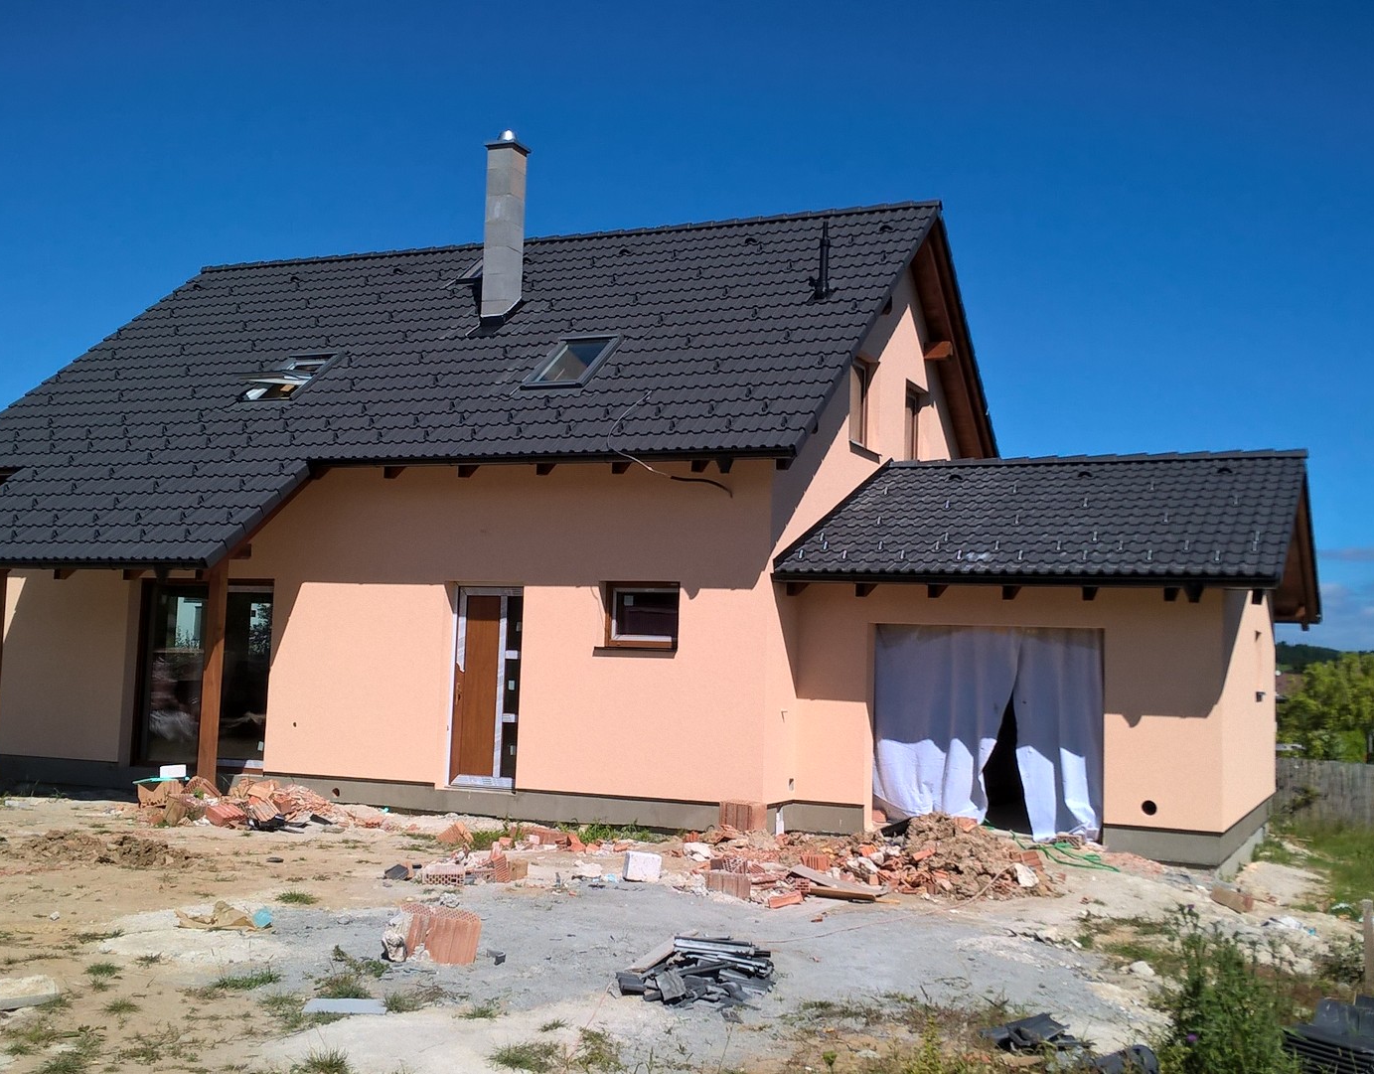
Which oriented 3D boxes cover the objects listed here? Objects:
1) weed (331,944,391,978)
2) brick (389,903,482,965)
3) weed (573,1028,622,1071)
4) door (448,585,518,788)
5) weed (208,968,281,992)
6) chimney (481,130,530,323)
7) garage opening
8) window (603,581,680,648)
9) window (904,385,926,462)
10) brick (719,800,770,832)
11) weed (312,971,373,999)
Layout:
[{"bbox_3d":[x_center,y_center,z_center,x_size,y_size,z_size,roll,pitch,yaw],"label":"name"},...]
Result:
[{"bbox_3d":[-1.716,2.230,8.250,0.310,0.130,0.240,3,-5,-11],"label":"weed"},{"bbox_3d":[-1.375,2.165,8.541,0.420,0.240,0.250,12,-5,-23],"label":"brick"},{"bbox_3d":[-0.374,2.164,6.628,0.210,0.110,0.230,2,-5,-2],"label":"weed"},{"bbox_3d":[-2.130,1.617,16.957,0.930,2.150,0.110,0,-6,24],"label":"door"},{"bbox_3d":[-2.207,2.201,7.832,0.360,0.080,0.200,3,-5,-15],"label":"weed"},{"bbox_3d":[-2.342,-3.985,20.144,0.420,2.500,0.420,0,-6,24],"label":"chimney"},{"bbox_3d":[2.959,1.898,15.633,2.350,2.000,0.250,0,-6,24],"label":"garage opening"},{"bbox_3d":[-0.427,0.810,16.237,0.880,0.670,0.110,0,-6,24],"label":"window"},{"bbox_3d":[2.980,-1.412,20.684,0.170,1.160,1.070,0,-6,24],"label":"window"},{"bbox_3d":[0.550,2.720,15.287,0.355,0.240,0.270,-1,-6,33],"label":"brick"},{"bbox_3d":[-1.682,2.185,7.648,0.280,0.100,0.200,3,-5,-12],"label":"weed"}]

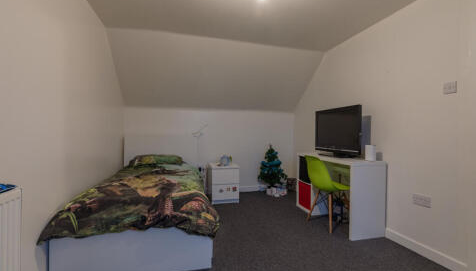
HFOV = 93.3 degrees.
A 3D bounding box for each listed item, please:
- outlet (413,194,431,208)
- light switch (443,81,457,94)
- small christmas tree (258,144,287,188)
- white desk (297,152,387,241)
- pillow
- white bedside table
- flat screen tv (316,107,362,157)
[{"bbox_3d":[1.594,0.571,1.950,0.012,0.087,0.148,0,1,-14],"label":"outlet"},{"bbox_3d":[1.651,-0.370,1.751,0.012,0.087,0.086,0,1,-14],"label":"light switch"},{"bbox_3d":[0.579,0.553,3.750,0.494,0.830,0.494,0,1,-14],"label":"small christmas tree"},{"bbox_3d":[1.181,0.654,2.752,0.418,0.747,1.042,0,1,-14],"label":"white desk"},{"bbox_3d":[-1.180,0.352,3.296,0.721,0.158,0.415,0,1,-14],"label":"pillow"},{"bbox_3d":[-0.236,0.736,3.514,0.399,0.531,0.475,0,1,-15],"label":"white bedside table"},{"bbox_3d":[1.225,-0.019,2.731,0.178,0.598,0.810,0,1,-14],"label":"flat screen tv"}]

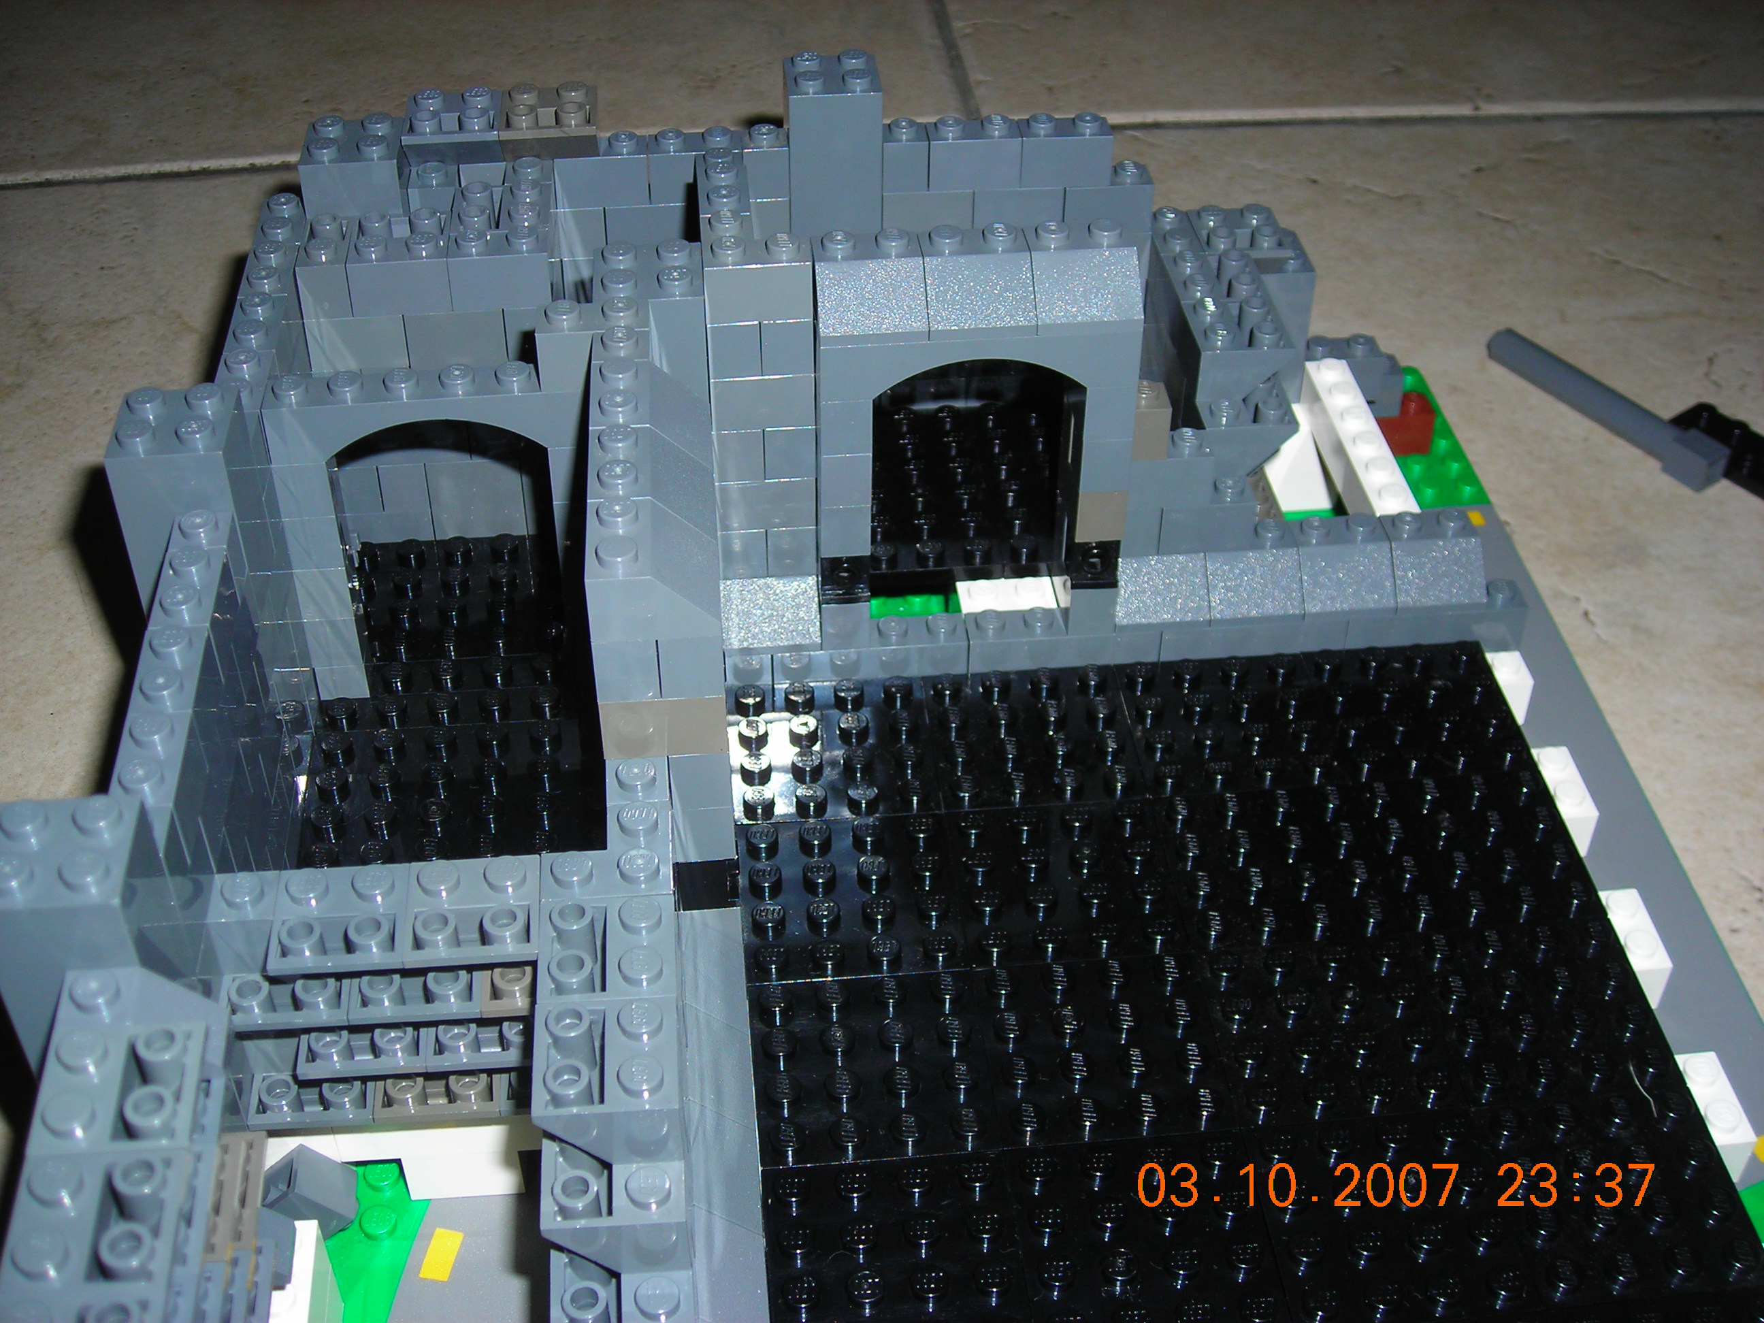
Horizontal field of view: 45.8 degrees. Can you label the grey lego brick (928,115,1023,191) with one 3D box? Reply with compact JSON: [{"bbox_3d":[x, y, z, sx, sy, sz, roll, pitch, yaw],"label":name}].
[{"bbox_3d":[0.016,-0.087,0.360,0.016,0.011,0.008,-3,40,-5],"label":"grey lego brick"}]

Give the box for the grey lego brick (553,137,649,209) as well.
[{"bbox_3d":[-0.047,-0.083,0.352,0.016,0.011,0.008,-4,41,-4],"label":"grey lego brick"}]

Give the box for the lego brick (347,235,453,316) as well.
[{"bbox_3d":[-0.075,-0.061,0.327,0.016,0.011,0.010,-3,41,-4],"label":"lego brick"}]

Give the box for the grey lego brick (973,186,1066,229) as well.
[{"bbox_3d":[0.024,-0.081,0.367,0.016,0.011,0.008,-3,40,-5],"label":"grey lego brick"}]

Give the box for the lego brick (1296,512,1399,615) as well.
[{"bbox_3d":[0.076,-0.016,0.347,0.016,0.011,0.016,-4,41,-4],"label":"lego brick"}]

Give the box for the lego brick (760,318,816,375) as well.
[{"bbox_3d":[-0.014,-0.049,0.314,0.008,0.010,0.008,-4,41,-4],"label":"lego brick"}]

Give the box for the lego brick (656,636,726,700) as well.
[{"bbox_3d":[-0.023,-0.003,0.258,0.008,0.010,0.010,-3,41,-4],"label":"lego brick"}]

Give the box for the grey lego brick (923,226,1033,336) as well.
[{"bbox_3d":[0.014,-0.056,0.305,0.016,0.011,0.016,-3,41,-4],"label":"grey lego brick"}]

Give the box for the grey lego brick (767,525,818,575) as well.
[{"bbox_3d":[-0.015,-0.021,0.338,0.008,0.011,0.009,-4,41,-4],"label":"grey lego brick"}]

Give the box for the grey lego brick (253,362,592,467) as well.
[{"bbox_3d":[-0.064,-0.036,0.296,0.048,0.011,0.008,-3,41,-4],"label":"grey lego brick"}]

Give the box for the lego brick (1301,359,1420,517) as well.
[{"bbox_3d":[0.085,-0.038,0.372,0.008,0.011,0.048,-4,41,-4],"label":"lego brick"}]

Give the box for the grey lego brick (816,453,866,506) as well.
[{"bbox_3d":[-0.006,-0.030,0.321,0.008,0.010,0.008,-4,41,-4],"label":"grey lego brick"}]

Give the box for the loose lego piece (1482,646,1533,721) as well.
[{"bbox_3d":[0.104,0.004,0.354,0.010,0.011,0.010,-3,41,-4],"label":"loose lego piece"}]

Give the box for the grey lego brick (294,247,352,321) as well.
[{"bbox_3d":[-0.087,-0.063,0.330,0.008,0.011,0.016,-3,40,-5],"label":"grey lego brick"}]

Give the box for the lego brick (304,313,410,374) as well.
[{"bbox_3d":[-0.083,-0.053,0.333,0.016,0.010,0.008,-4,41,-4],"label":"lego brick"}]

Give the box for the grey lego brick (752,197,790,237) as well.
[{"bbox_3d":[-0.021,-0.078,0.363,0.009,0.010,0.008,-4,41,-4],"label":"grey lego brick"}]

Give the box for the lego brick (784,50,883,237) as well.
[{"bbox_3d":[-0.008,-0.088,0.359,0.016,0.030,0.016,-3,41,-4],"label":"lego brick"}]

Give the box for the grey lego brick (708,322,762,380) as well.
[{"bbox_3d":[-0.022,-0.049,0.313,0.008,0.010,0.008,-4,41,-4],"label":"grey lego brick"}]

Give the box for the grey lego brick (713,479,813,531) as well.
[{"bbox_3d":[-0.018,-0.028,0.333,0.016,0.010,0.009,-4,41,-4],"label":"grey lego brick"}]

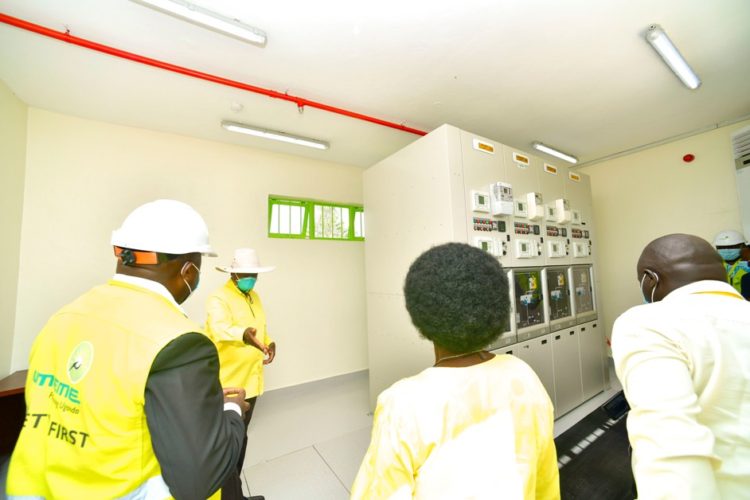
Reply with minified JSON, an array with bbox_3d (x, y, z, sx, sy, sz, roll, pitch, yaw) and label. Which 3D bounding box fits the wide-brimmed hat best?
[{"bbox_3d":[-0.913,0.075,2.070,0.390,0.155,0.360,-5,-5,41],"label":"wide-brimmed hat"}]

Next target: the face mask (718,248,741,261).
[{"bbox_3d":[3.401,0.043,2.800,0.080,0.105,0.155,0,-4,-25],"label":"face mask"}]

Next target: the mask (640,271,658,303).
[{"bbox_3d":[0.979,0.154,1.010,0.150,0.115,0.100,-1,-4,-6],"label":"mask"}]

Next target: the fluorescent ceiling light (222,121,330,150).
[{"bbox_3d":[-1.107,-1.335,3.433,1.230,0.090,0.120,1,-5,-33],"label":"fluorescent ceiling light"}]

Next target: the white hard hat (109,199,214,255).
[{"bbox_3d":[-0.613,-0.064,0.870,0.225,0.155,0.285,-3,-4,12],"label":"white hard hat"}]

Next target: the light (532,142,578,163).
[{"bbox_3d":[2.642,-1.390,4.230,1.260,0.090,0.120,1,-5,-33],"label":"light"}]

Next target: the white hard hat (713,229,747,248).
[{"bbox_3d":[3.460,-0.112,2.850,0.280,0.160,0.225,0,-4,-25],"label":"white hard hat"}]

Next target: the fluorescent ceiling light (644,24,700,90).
[{"bbox_3d":[2.424,-1.507,2.344,1.240,0.090,0.110,1,-5,-33],"label":"fluorescent ceiling light"}]

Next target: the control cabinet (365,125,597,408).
[{"bbox_3d":[1.373,0.419,3.597,2.629,2.779,1.347,1,-5,-33],"label":"control cabinet"}]

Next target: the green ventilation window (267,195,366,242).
[{"bbox_3d":[-0.675,-0.443,4.475,1.863,0.583,0.090,1,-5,-33],"label":"green ventilation window"}]

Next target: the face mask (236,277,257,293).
[{"bbox_3d":[-0.884,0.238,2.010,0.085,0.115,0.135,-5,-5,41],"label":"face mask"}]

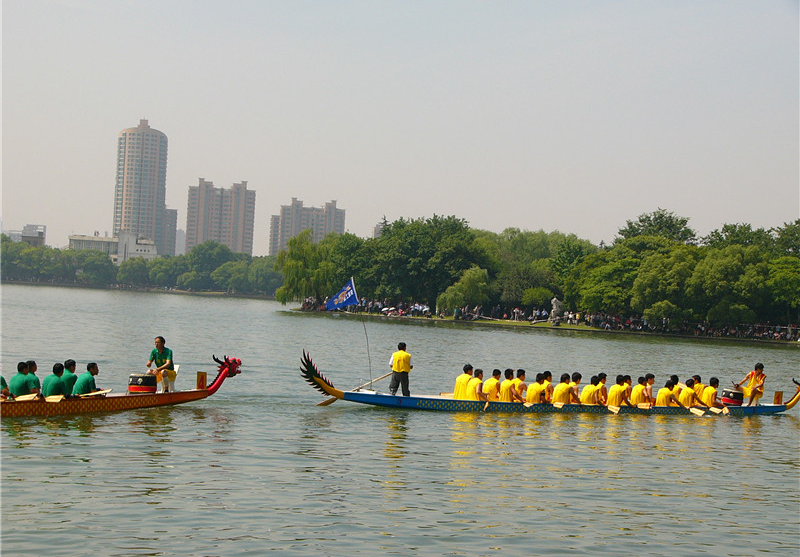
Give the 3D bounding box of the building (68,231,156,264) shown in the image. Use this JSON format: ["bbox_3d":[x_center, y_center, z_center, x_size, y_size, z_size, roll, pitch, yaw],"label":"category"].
[{"bbox_3d":[-110.231,-9.394,735.000,33.000,17.500,18.000,3,0,-17],"label":"building"}]

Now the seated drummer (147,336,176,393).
[{"bbox_3d":[-5.997,2.175,48.200,0.720,1.400,0.560,4,-1,-40],"label":"seated drummer"}]

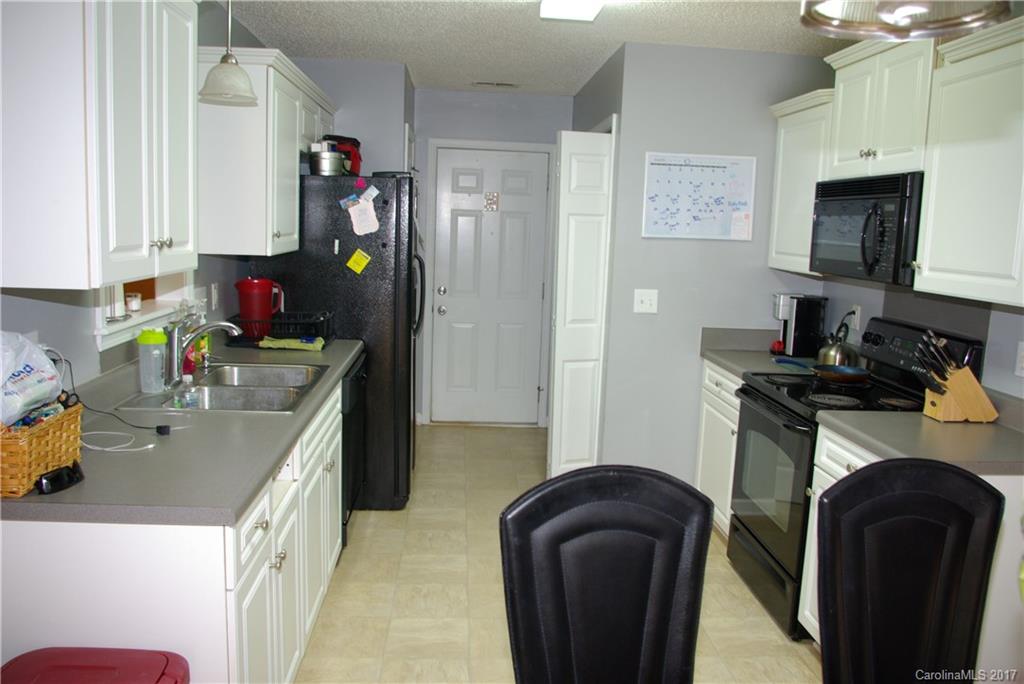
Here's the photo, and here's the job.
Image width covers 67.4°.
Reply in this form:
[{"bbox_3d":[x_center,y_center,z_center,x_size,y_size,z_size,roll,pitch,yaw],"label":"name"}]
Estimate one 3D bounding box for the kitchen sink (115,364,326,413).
[{"bbox_3d":[-1.040,0.252,2.926,0.567,0.190,0.825,2,9,-4],"label":"kitchen sink"}]

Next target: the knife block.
[{"bbox_3d":[1.615,0.175,2.758,0.222,0.205,0.118,2,9,-4],"label":"knife block"}]

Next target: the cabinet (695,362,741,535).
[{"bbox_3d":[1.367,0.564,3.980,0.618,0.861,0.590,2,9,-4],"label":"cabinet"}]

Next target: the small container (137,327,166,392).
[{"bbox_3d":[-1.264,0.058,2.716,0.103,0.227,0.103,2,9,-4],"label":"small container"}]

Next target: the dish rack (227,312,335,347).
[{"bbox_3d":[-1.150,-0.069,3.837,0.500,0.145,0.330,2,9,-4],"label":"dish rack"}]

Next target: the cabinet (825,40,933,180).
[{"bbox_3d":[1.578,-0.917,2.993,0.365,0.542,0.760,2,9,-4],"label":"cabinet"}]

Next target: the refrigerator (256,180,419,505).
[{"bbox_3d":[-0.960,-0.035,4.422,0.850,1.760,0.860,2,9,-4],"label":"refrigerator"}]

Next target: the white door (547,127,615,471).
[{"bbox_3d":[0.351,-0.128,4.252,0.315,2.020,0.080,2,9,-4],"label":"white door"}]

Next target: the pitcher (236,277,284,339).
[{"bbox_3d":[-1.261,-0.164,3.811,0.230,0.292,0.160,2,9,-4],"label":"pitcher"}]

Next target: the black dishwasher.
[{"bbox_3d":[-1.044,0.510,3.685,0.605,0.865,0.600,2,9,-4],"label":"black dishwasher"}]

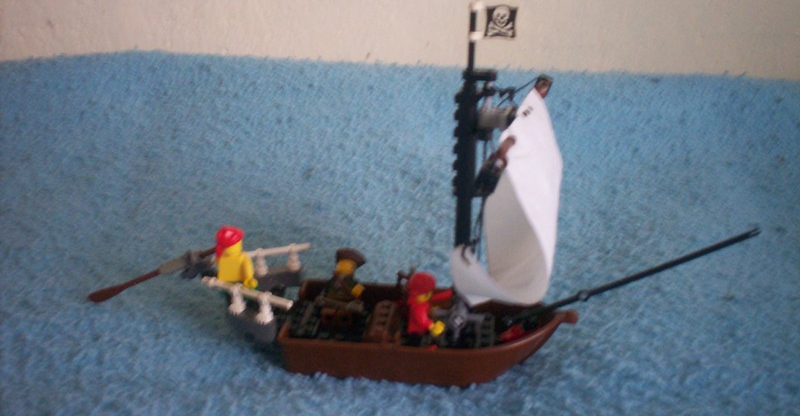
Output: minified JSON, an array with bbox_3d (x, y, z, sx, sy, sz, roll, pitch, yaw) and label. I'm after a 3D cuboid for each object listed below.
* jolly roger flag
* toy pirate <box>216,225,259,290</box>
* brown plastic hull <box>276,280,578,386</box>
[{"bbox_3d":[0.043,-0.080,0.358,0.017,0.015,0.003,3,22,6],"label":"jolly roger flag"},{"bbox_3d":[-0.081,0.031,0.411,0.025,0.041,0.016,17,27,36],"label":"toy pirate"},{"bbox_3d":[0.016,0.061,0.416,0.144,0.030,0.064,3,22,5],"label":"brown plastic hull"}]

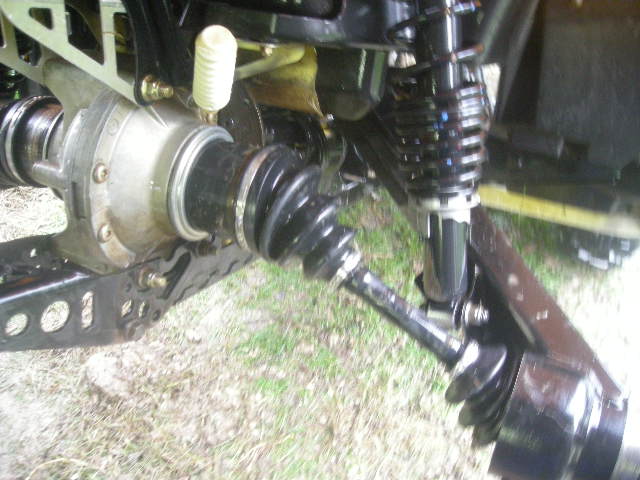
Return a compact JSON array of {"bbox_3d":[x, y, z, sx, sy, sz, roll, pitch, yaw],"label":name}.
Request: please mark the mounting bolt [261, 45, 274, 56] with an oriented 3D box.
[{"bbox_3d":[-0.056,-0.205,0.700,0.009,0.013,0.013,13,22,29],"label":"mounting bolt"}]

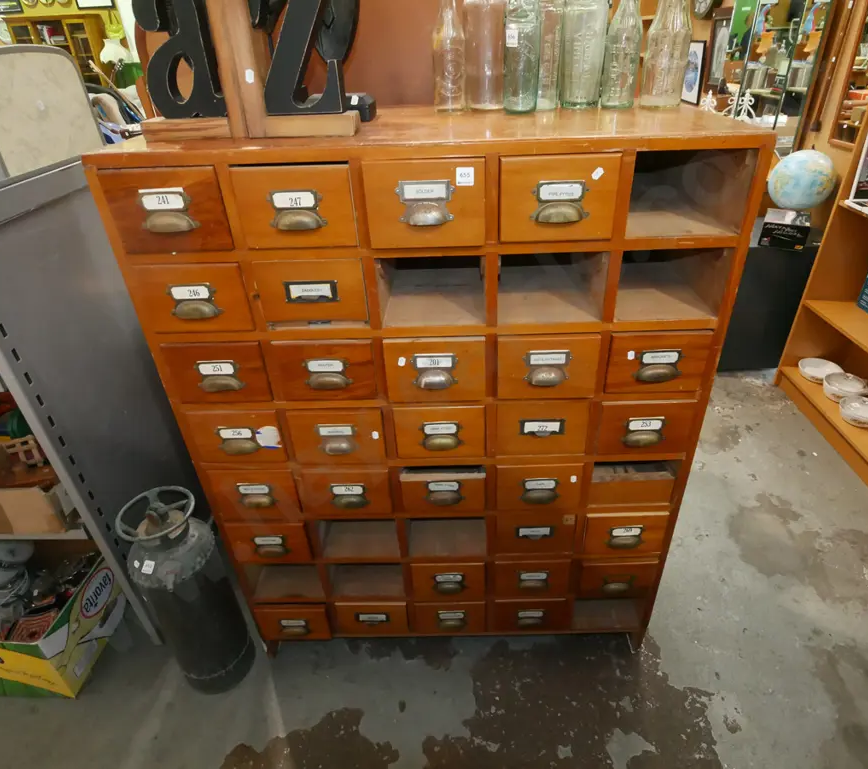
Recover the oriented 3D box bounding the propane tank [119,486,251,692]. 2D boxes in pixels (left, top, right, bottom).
[{"bbox_3d":[-0.578,0.502,1.272,0.180,0.559,0.180,-3,32,2],"label":"propane tank"}]

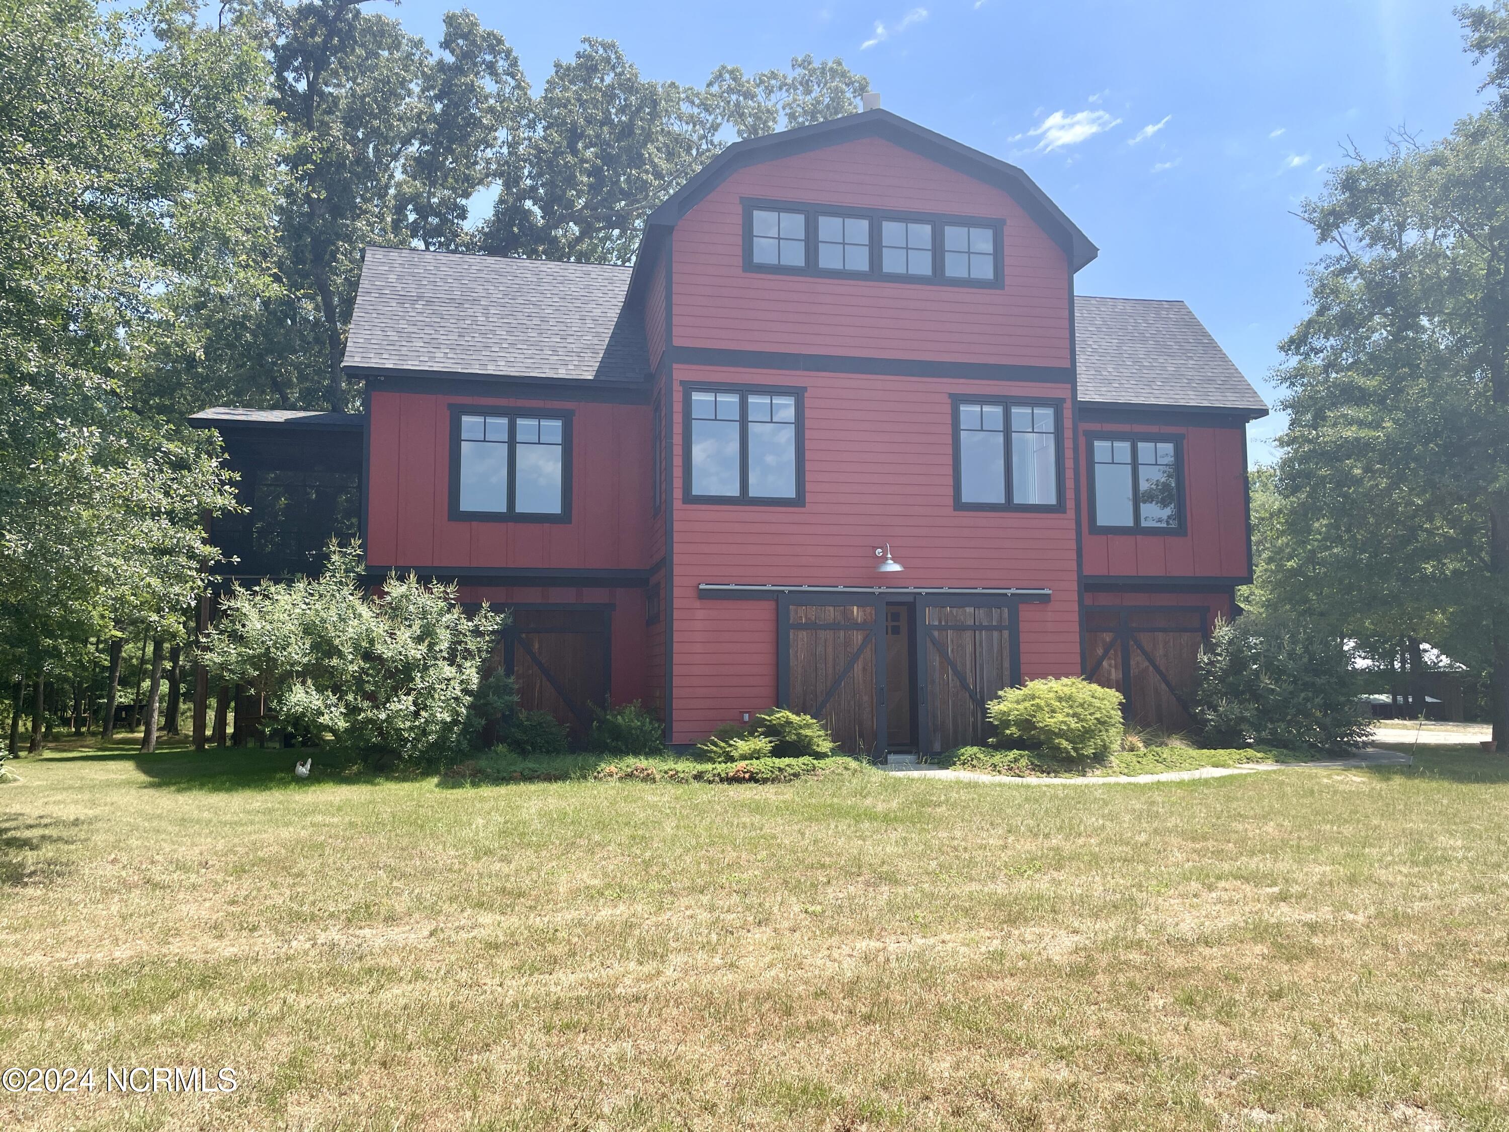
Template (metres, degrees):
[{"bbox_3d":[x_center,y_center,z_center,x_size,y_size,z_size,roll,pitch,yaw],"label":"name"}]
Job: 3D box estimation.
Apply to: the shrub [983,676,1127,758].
[{"bbox_3d":[4.863,2.529,18.306,2.200,1.420,2.100,1,-5,-12],"label":"shrub"}]

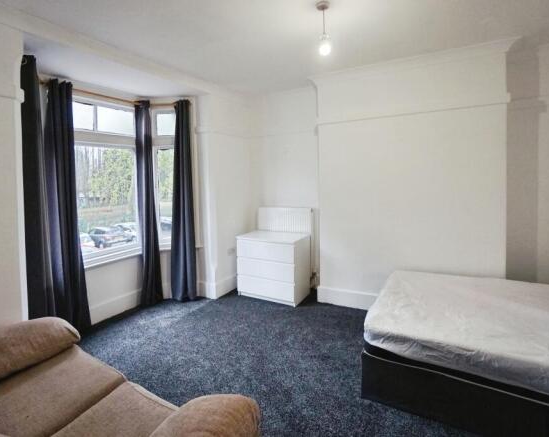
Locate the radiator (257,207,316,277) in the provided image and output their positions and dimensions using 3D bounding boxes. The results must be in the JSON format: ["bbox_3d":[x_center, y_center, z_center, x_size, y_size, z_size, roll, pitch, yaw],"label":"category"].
[{"bbox_3d":[0.163,0.280,3.905,0.819,0.873,0.100,2,5,30],"label":"radiator"}]

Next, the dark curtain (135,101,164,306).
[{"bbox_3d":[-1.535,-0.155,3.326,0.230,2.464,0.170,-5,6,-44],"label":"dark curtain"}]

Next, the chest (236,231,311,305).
[{"bbox_3d":[-0.007,0.632,3.643,0.831,0.795,0.507,2,5,29],"label":"chest"}]

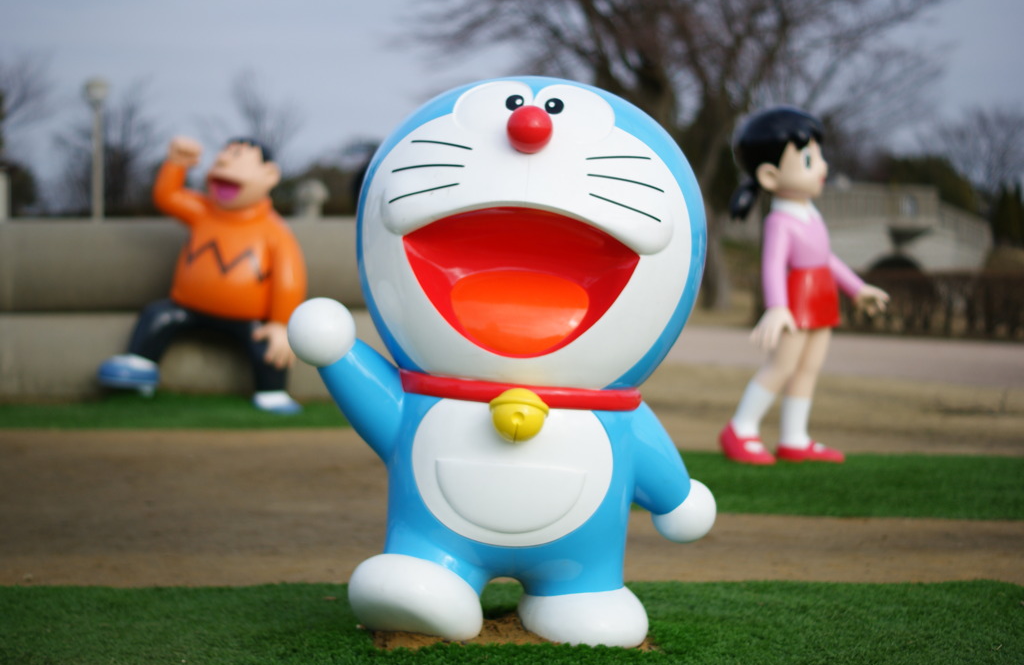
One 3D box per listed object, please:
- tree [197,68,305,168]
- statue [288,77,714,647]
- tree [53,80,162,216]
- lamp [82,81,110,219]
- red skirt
[{"bbox_3d":[-6.954,-4.476,56.846,2.830,5.020,2.830,0,3,0],"label":"tree"},{"bbox_3d":[-0.024,0.048,4.959,0.980,1.278,0.850,0,3,2],"label":"statue"},{"bbox_3d":[-10.797,-4.342,56.853,2.860,4.760,2.860,0,3,0],"label":"tree"},{"bbox_3d":[-8.561,-3.245,43.892,0.420,3.890,0.420,0,3,0],"label":"lamp"},{"bbox_3d":[1.192,-0.139,8.504,0.220,0.245,0.260,2,3,30],"label":"red skirt"}]

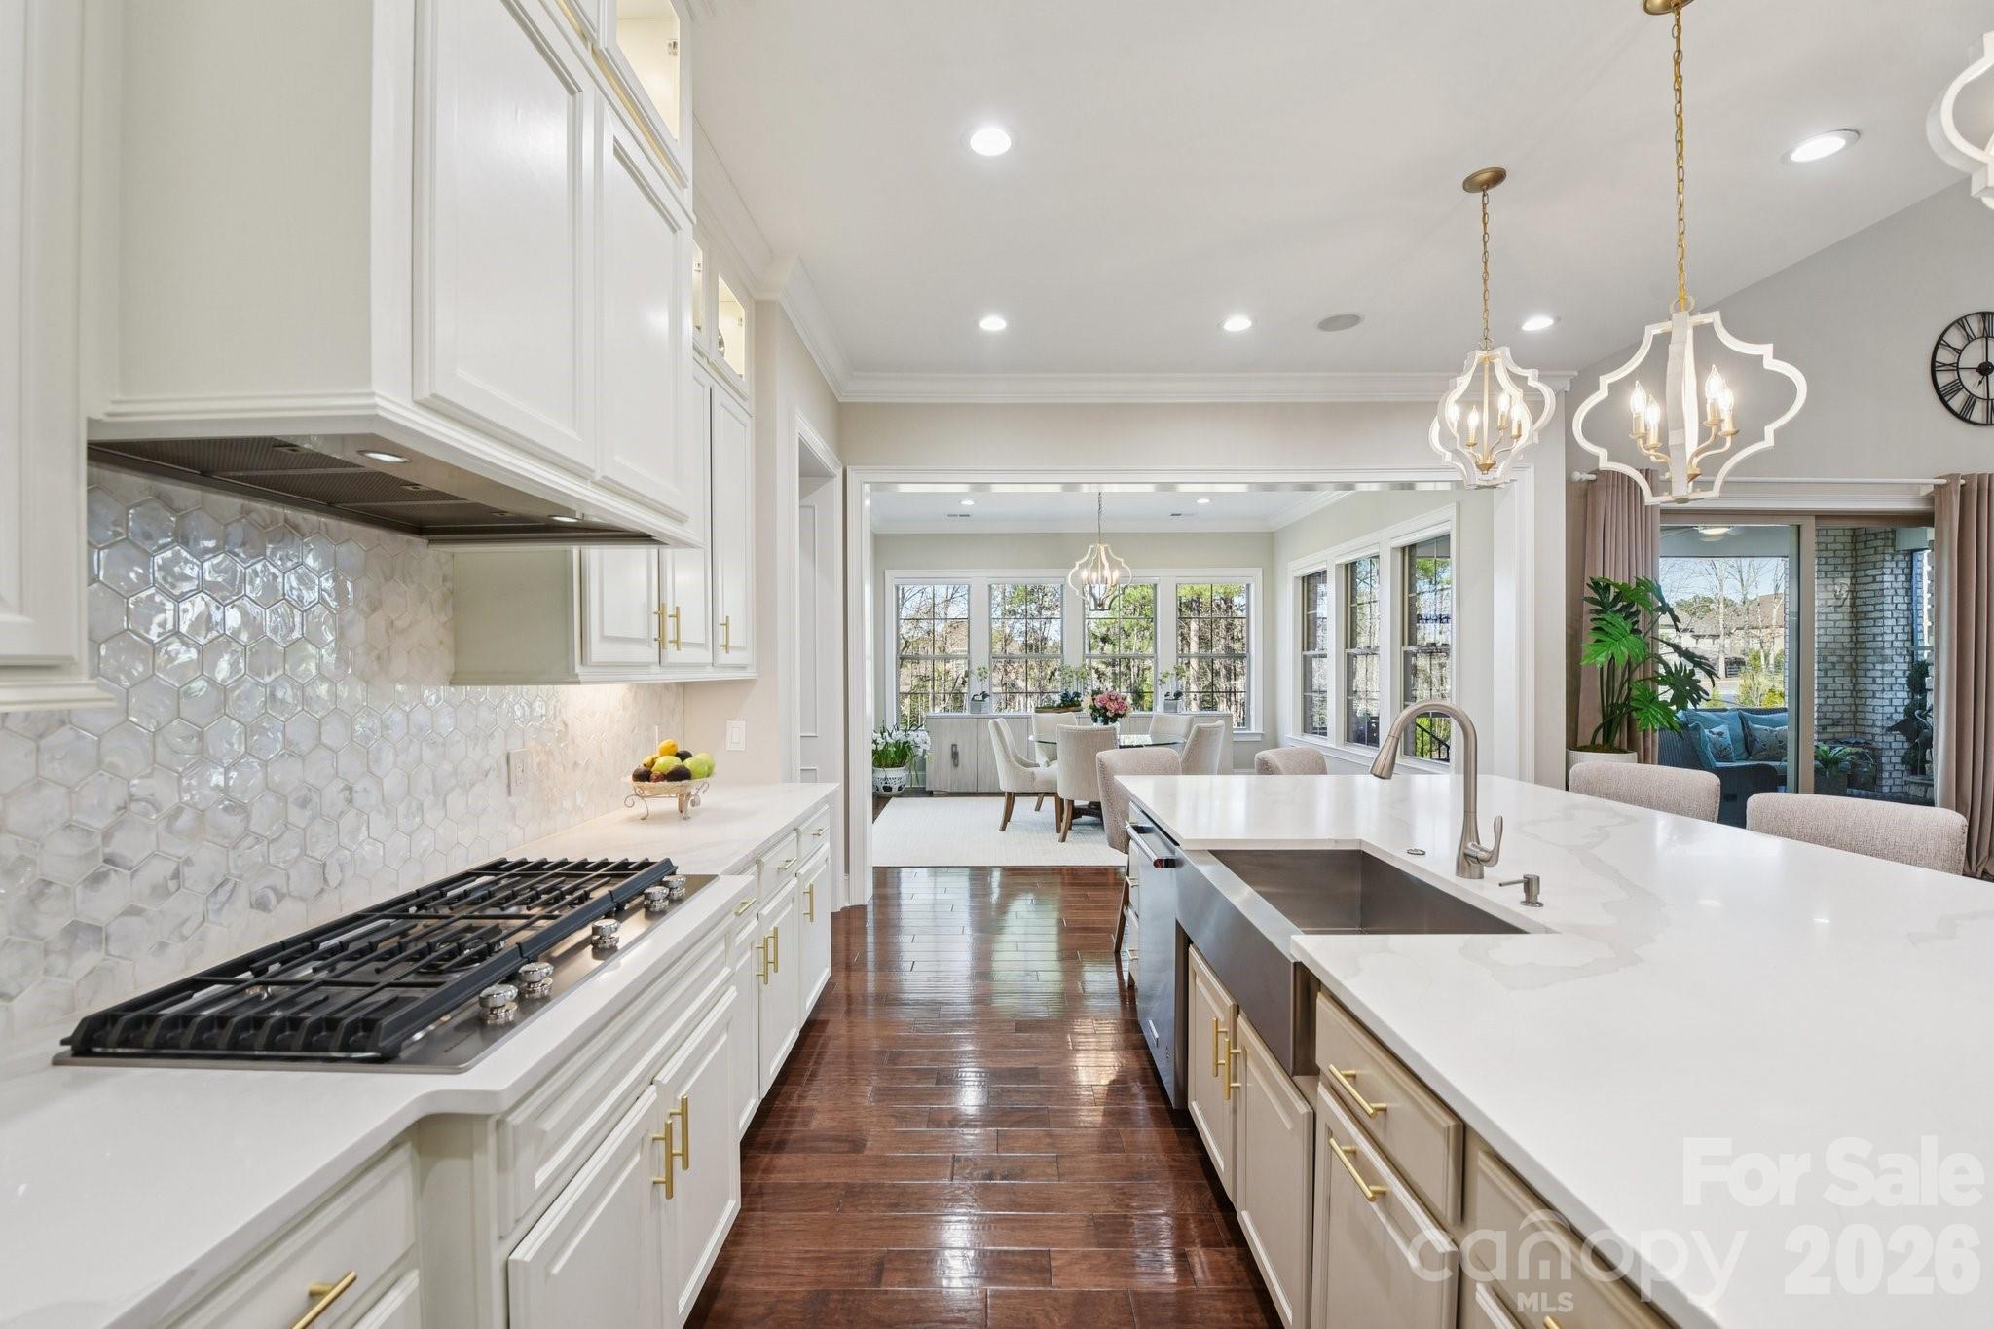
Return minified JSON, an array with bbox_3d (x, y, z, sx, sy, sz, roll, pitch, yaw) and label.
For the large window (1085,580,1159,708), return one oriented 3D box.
[{"bbox_3d":[1.418,-0.100,9.450,0.840,1.650,0.120,0,0,0],"label":"large window"}]

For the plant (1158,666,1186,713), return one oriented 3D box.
[{"bbox_3d":[1.930,0.275,9.140,0.310,0.510,0.240,0,0,0],"label":"plant"}]

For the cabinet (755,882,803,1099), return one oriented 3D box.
[{"bbox_3d":[-0.975,0.990,2.640,0.600,0.570,0.490,0,0,0],"label":"cabinet"}]

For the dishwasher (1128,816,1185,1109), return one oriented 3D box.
[{"bbox_3d":[0.800,0.925,2.700,0.620,0.780,0.600,0,0,0],"label":"dishwasher"}]

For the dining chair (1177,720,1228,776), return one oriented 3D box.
[{"bbox_3d":[1.520,0.945,6.780,0.630,0.930,0.530,0,0,41],"label":"dining chair"}]

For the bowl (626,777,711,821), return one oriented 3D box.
[{"bbox_3d":[-1.035,0.417,2.620,0.260,0.120,0.240,0,0,0],"label":"bowl"}]

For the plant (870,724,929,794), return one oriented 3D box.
[{"bbox_3d":[-1.030,1.010,8.850,0.630,0.770,0.580,0,0,0],"label":"plant"}]

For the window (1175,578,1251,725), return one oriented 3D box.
[{"bbox_3d":[2.480,-0.115,9.500,0.860,1.670,0.100,0,0,0],"label":"window"}]

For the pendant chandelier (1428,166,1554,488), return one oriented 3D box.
[{"bbox_3d":[1.670,-1.130,2.845,0.440,1.050,0.440,0,0,-32],"label":"pendant chandelier"}]

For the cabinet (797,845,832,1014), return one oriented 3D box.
[{"bbox_3d":[-0.975,0.990,3.170,0.600,0.570,0.520,0,0,0],"label":"cabinet"}]

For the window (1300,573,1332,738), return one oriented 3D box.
[{"bbox_3d":[3.200,-0.100,8.280,0.120,1.640,0.870,0,0,0],"label":"window"}]

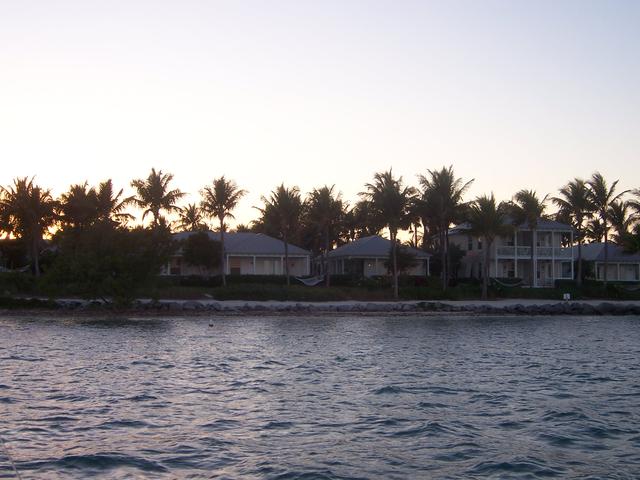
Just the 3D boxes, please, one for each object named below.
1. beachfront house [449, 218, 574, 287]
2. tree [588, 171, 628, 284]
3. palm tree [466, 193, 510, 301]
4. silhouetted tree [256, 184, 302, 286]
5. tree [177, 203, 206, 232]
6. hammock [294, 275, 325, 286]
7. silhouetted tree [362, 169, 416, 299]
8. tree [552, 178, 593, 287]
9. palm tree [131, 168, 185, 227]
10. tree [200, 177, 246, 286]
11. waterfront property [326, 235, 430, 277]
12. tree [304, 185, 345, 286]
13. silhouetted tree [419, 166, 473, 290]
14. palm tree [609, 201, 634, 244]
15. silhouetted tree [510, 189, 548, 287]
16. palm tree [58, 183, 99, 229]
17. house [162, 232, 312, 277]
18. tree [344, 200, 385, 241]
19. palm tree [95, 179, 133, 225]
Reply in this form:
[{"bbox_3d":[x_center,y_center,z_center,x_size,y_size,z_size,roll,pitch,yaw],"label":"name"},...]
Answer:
[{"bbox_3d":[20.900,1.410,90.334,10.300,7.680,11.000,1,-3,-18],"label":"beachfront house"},{"bbox_3d":[30.446,-1.057,86.000,4.546,12.157,4.546,0,-3,0],"label":"tree"},{"bbox_3d":[15.949,0.615,77.000,4.165,9.844,4.165,0,-3,0],"label":"palm tree"},{"bbox_3d":[-3.841,-0.452,79.110,4.600,9.930,4.500,0,-3,0],"label":"silhouetted tree"},{"bbox_3d":[-16.917,0.448,107.099,4.400,10.810,4.300,0,-3,0],"label":"tree"},{"bbox_3d":[-0.921,3.952,78.901,3.000,1.110,1.100,0,-3,0],"label":"hammock"},{"bbox_3d":[6.531,-0.615,77.000,5.206,12.305,5.206,0,-3,0],"label":"silhouetted tree"},{"bbox_3d":[26.073,-0.723,84.000,4.130,11.255,4.130,0,-3,0],"label":"tree"},{"bbox_3d":[-16.779,-1.239,84.000,5.576,12.288,5.576,0,-3,0],"label":"palm tree"},{"bbox_3d":[-9.386,-0.820,79.127,4.600,10.770,4.500,0,-3,0],"label":"tree"},{"bbox_3d":[6.768,2.031,91.006,11.200,5.080,10.300,0,-3,-8],"label":"waterfront property"},{"bbox_3d":[0.632,-0.428,79.109,4.300,9.980,4.300,0,-3,0],"label":"tree"},{"bbox_3d":[11.995,-1.112,77.139,5.200,11.780,5.000,0,-3,0],"label":"silhouetted tree"},{"bbox_3d":[37.246,0.372,101.000,3.352,10.553,3.352,0,-3,0],"label":"palm tree"},{"bbox_3d":[21.426,-0.051,83.000,3.979,9.999,3.979,0,-3,0],"label":"silhouetted tree"},{"bbox_3d":[-25.234,-0.470,85.000,4.179,11.076,4.179,0,-3,0],"label":"palm tree"},{"bbox_3d":[-9.087,2.001,93.000,17.300,5.400,10.000,0,-3,0],"label":"house"},{"bbox_3d":[5.525,0.372,101.000,4.966,10.553,4.966,0,-3,0],"label":"tree"},{"bbox_3d":[-21.715,-0.855,85.136,4.800,11.220,4.700,0,-3,0],"label":"palm tree"}]

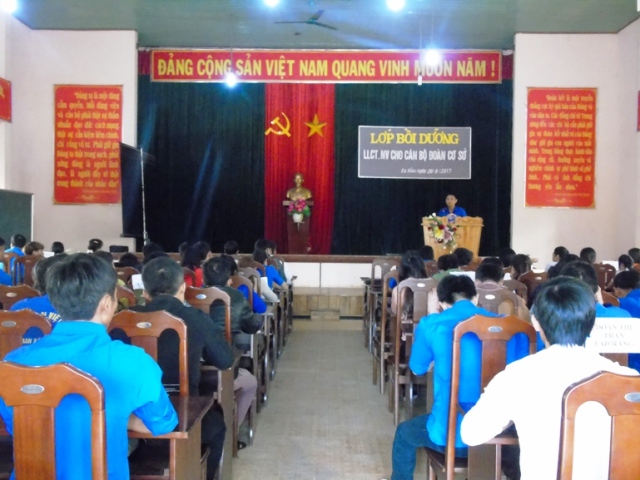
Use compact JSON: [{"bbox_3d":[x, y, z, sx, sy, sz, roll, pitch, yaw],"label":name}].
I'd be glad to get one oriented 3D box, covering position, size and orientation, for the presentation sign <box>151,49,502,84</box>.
[{"bbox_3d":[0.137,-3.402,14.500,6.900,0.690,0.050,1,1,1],"label":"presentation sign"}]

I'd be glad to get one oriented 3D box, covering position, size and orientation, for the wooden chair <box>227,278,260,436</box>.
[{"bbox_3d":[-0.715,0.810,5.930,0.430,1.080,0.500,1,1,1],"label":"wooden chair"}]

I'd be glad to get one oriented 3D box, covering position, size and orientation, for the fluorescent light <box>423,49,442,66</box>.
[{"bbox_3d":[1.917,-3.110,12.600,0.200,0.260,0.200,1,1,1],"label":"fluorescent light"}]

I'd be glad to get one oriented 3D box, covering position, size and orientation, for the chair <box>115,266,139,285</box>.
[{"bbox_3d":[-1.845,0.783,6.930,0.430,1.080,0.500,1,1,1],"label":"chair"}]

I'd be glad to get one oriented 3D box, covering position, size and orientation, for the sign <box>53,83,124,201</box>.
[{"bbox_3d":[-4.299,-1.763,13.750,1.260,2.220,0.040,1,1,1],"label":"sign"}]

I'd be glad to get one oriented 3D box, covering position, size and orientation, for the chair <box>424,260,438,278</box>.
[{"bbox_3d":[1.235,0.787,8.650,0.430,1.080,0.500,1,1,1],"label":"chair"}]

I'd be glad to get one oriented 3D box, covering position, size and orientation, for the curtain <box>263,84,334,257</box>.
[{"bbox_3d":[-0.441,-1.537,15.900,1.500,3.700,0.150,1,1,1],"label":"curtain"}]

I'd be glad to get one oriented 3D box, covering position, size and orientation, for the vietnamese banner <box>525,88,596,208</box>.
[{"bbox_3d":[4.392,-1.670,13.450,1.280,2.180,0.040,1,1,1],"label":"vietnamese banner"}]

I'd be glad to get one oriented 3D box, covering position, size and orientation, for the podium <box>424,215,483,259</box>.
[{"bbox_3d":[2.298,0.229,12.753,1.030,1.250,0.600,1,1,1],"label":"podium"}]

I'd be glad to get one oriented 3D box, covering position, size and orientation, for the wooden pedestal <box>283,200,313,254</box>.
[{"bbox_3d":[-0.413,-0.253,14.200,0.580,1.040,0.480,1,1,1],"label":"wooden pedestal"}]

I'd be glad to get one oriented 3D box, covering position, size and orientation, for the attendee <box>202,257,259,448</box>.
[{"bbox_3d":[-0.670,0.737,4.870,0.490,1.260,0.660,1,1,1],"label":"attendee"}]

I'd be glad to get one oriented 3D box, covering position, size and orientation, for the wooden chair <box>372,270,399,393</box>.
[{"bbox_3d":[0.668,0.812,6.700,0.430,1.080,0.500,1,1,1],"label":"wooden chair"}]

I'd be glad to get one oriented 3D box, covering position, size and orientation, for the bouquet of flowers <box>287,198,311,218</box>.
[{"bbox_3d":[-0.415,-0.622,14.600,0.450,0.410,0.360,1,1,1],"label":"bouquet of flowers"}]

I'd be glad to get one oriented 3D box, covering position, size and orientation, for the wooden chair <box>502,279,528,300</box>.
[{"bbox_3d":[1.287,0.836,5.560,0.430,1.080,0.500,1,1,1],"label":"wooden chair"}]

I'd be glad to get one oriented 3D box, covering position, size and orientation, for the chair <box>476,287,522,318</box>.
[{"bbox_3d":[1.035,0.813,4.757,0.420,1.070,0.500,1,1,1],"label":"chair"}]

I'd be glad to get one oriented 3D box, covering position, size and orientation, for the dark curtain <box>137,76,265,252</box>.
[{"bbox_3d":[-2.392,-1.531,14.800,2.560,3.580,0.150,1,1,1],"label":"dark curtain"}]

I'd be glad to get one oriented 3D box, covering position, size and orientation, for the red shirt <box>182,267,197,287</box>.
[{"bbox_3d":[-1.280,0.510,6.900,0.430,0.560,0.320,1,0,3],"label":"red shirt"}]

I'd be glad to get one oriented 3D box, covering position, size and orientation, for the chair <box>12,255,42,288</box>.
[{"bbox_3d":[-3.394,0.717,8.835,0.420,1.070,0.500,1,1,1],"label":"chair"}]

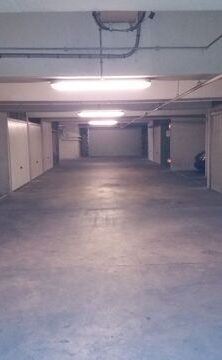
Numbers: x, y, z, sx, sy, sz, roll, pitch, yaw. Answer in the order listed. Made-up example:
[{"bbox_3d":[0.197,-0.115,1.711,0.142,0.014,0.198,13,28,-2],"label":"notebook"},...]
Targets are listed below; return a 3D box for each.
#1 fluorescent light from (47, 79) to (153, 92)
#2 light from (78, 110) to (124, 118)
[{"bbox_3d":[-0.134,-1.199,4.942,1.300,0.110,0.160,-1,6,-1],"label":"fluorescent light"},{"bbox_3d":[-0.279,-1.800,10.621,1.280,0.110,0.160,-1,6,-1],"label":"light"}]

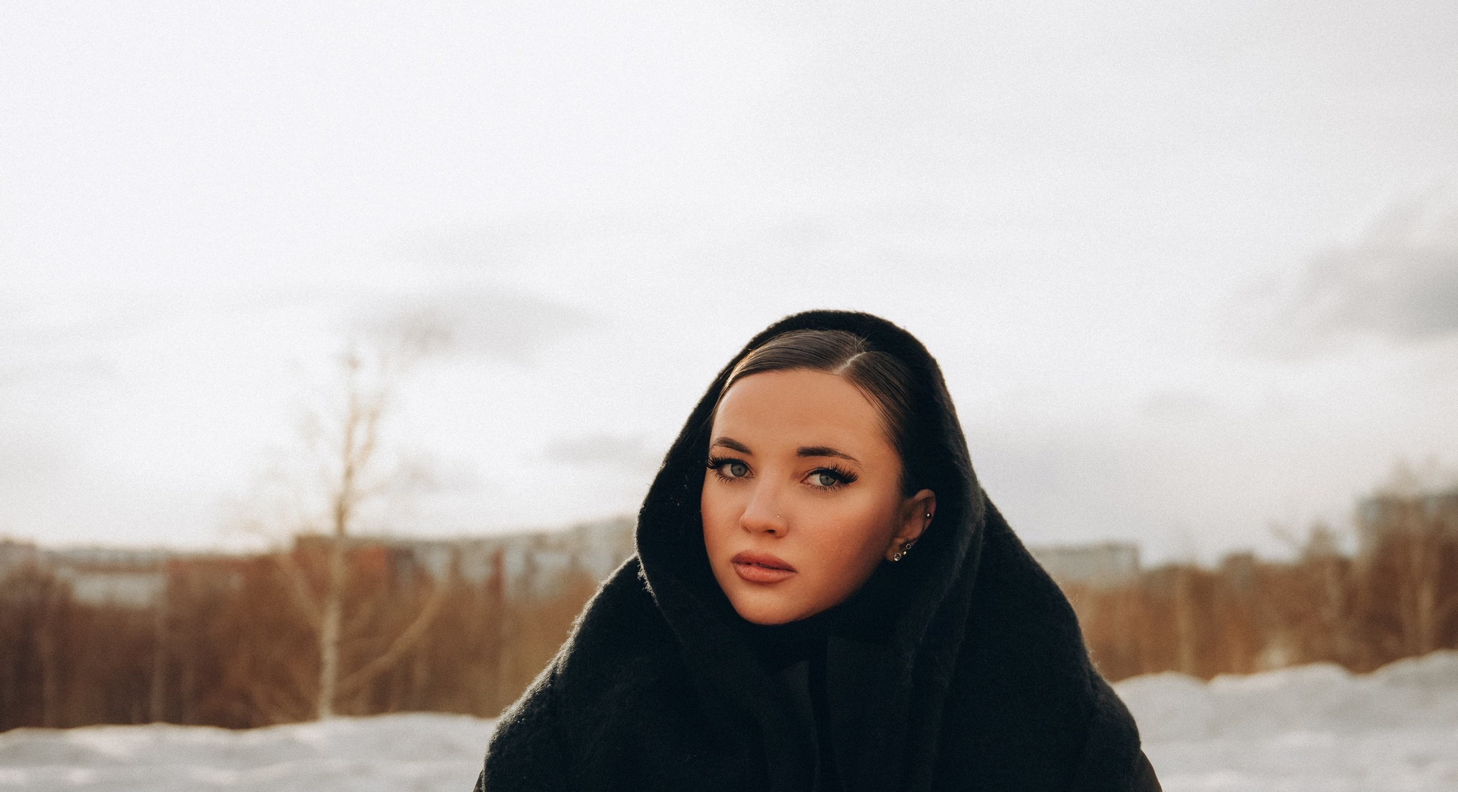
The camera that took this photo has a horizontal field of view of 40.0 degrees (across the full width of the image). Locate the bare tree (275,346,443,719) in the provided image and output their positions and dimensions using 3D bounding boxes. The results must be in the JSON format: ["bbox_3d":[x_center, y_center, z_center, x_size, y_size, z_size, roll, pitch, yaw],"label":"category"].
[{"bbox_3d":[-5.271,1.980,27.986,2.500,5.524,2.500,-1,-7,0],"label":"bare tree"}]

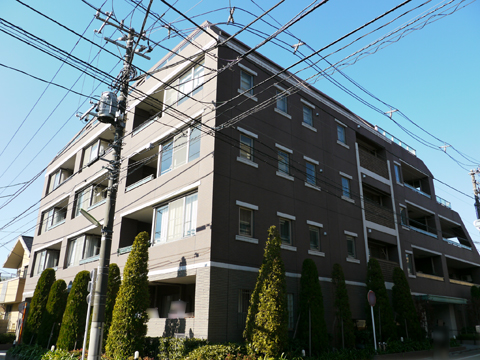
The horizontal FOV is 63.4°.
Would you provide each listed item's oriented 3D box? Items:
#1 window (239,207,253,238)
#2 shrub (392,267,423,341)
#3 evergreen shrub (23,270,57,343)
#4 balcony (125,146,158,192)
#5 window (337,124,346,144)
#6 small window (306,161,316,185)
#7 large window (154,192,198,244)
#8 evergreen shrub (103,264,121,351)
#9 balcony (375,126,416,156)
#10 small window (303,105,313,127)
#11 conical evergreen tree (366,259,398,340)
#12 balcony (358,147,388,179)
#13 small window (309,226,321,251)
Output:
[{"bbox_3d":[0.228,1.548,13.955,0.740,1.000,0.140,18,-27,-39],"label":"window"},{"bbox_3d":[7.772,5.941,18.475,1.197,3.515,1.197,18,-27,-39],"label":"shrub"},{"bbox_3d":[-10.407,6.678,20.593,1.249,3.872,1.249,18,-27,-39],"label":"evergreen shrub"},{"bbox_3d":[-4.226,-0.434,18.633,1.145,1.873,2.966,18,-27,-39],"label":"balcony"},{"bbox_3d":[5.273,-2.318,20.229,0.740,1.000,0.140,18,-27,-39],"label":"window"},{"bbox_3d":[3.334,-0.281,18.155,0.697,1.041,0.146,18,-27,-39],"label":"small window"},{"bbox_3d":[-2.507,1.550,15.184,0.187,1.665,2.966,18,-27,-39],"label":"large window"},{"bbox_3d":[-4.944,4.806,14.683,1.093,3.235,1.093,18,-27,-39],"label":"evergreen shrub"},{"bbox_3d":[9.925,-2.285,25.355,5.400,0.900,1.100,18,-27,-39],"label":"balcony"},{"bbox_3d":[3.369,-3.125,19.226,0.708,1.020,0.146,18,-27,-39],"label":"small window"},{"bbox_3d":[6.076,5.323,17.045,1.197,3.699,1.197,18,-27,-39],"label":"conical evergreen tree"},{"bbox_3d":[7.240,-0.692,22.255,3.150,1.250,1.200,18,-27,-39],"label":"balcony"},{"bbox_3d":[3.177,2.512,16.465,0.740,1.000,0.140,18,-27,-39],"label":"small window"}]

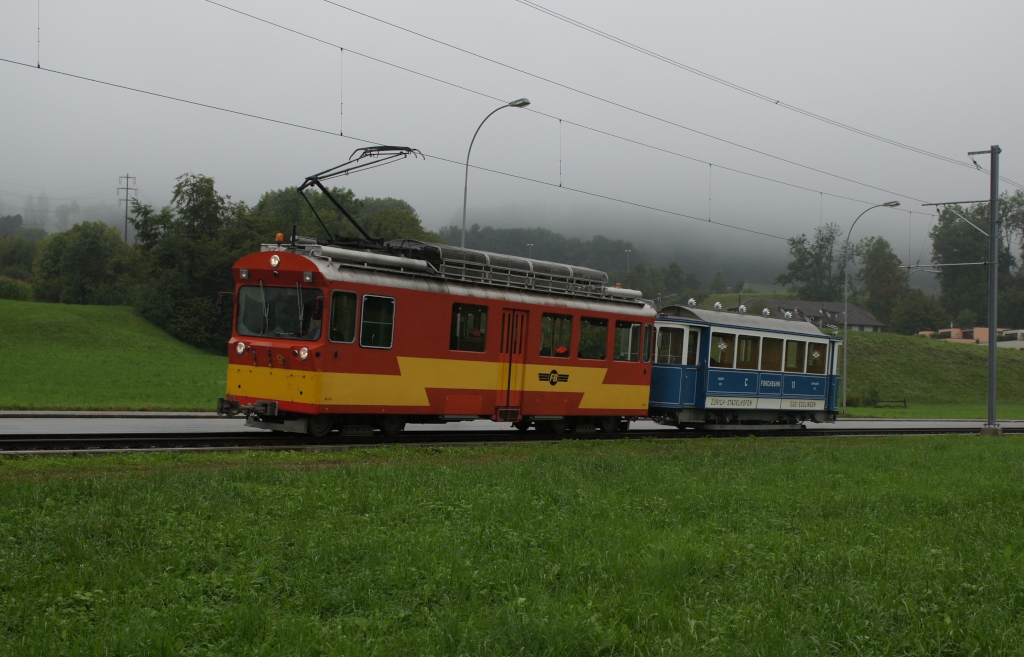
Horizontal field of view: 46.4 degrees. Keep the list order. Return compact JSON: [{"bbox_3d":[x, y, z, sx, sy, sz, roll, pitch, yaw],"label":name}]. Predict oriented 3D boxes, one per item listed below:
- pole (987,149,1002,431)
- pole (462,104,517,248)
[{"bbox_3d":[17.282,-1.510,42.740,0.280,9.980,0.280,0,-4,42],"label":"pole"},{"bbox_3d":[-0.796,-2.164,38.779,2.180,9.850,0.180,0,-4,42],"label":"pole"}]

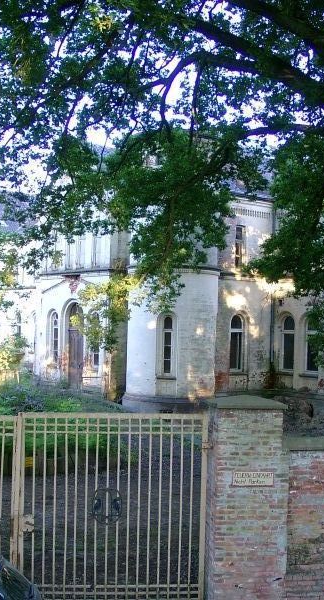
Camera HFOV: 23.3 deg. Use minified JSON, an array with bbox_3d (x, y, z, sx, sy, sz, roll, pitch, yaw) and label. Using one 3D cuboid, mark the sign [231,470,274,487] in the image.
[{"bbox_3d":[1.258,2.469,10.850,0.570,0.205,0.025,1,4,-3],"label":"sign"}]

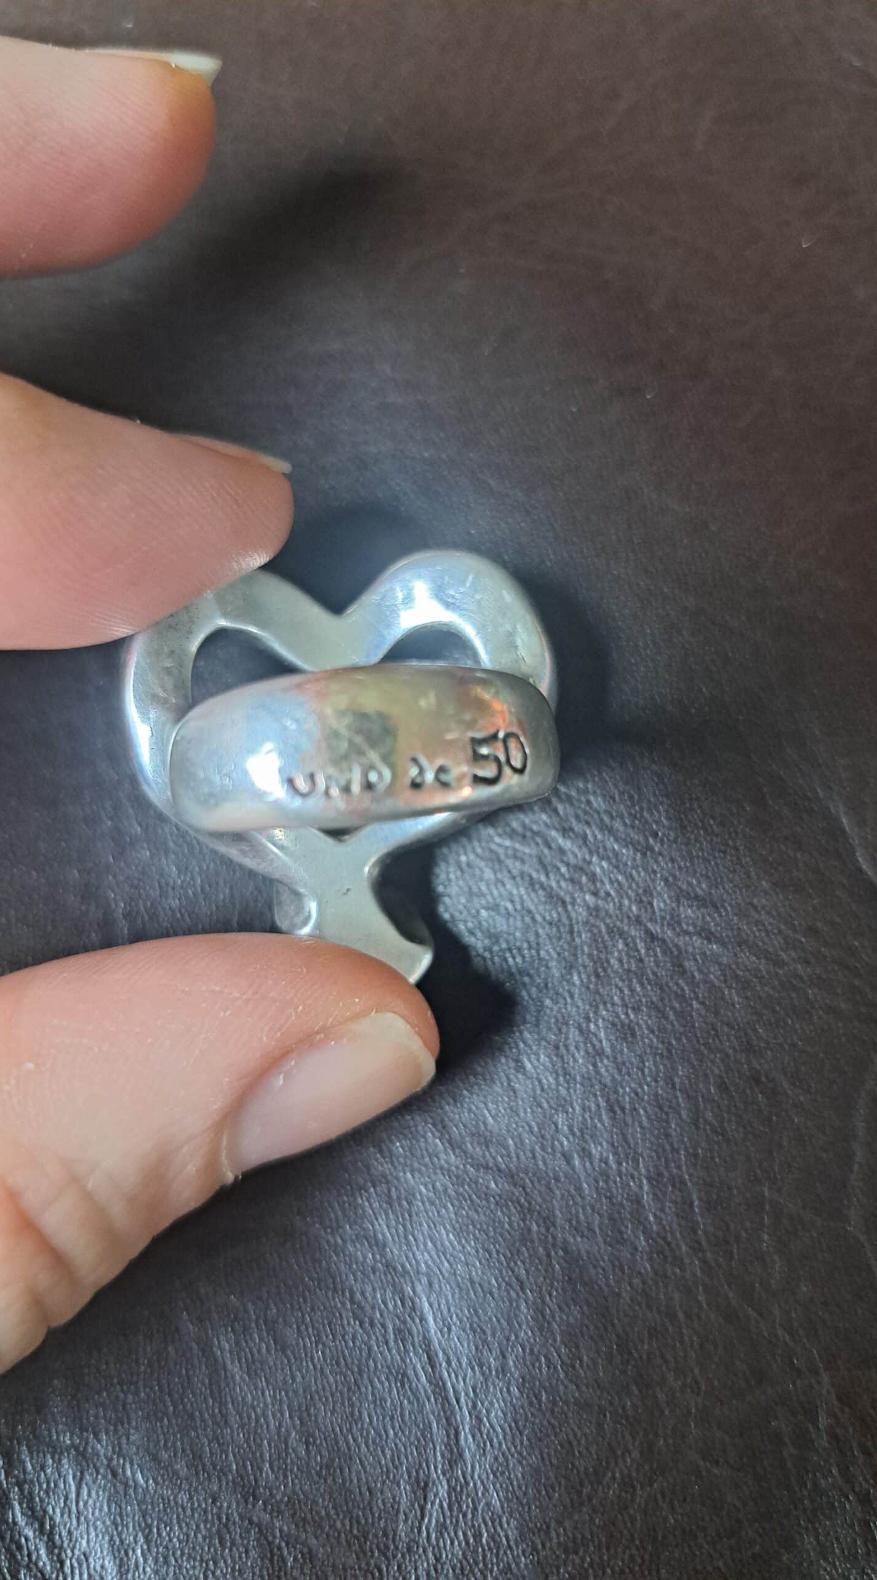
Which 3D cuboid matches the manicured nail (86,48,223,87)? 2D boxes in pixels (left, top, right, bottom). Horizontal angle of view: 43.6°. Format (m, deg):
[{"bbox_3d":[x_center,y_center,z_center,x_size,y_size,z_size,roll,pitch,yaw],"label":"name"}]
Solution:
[{"bbox_3d":[-0.021,-0.053,0.080,0.011,0.009,0.003,6,108,0],"label":"manicured nail"}]

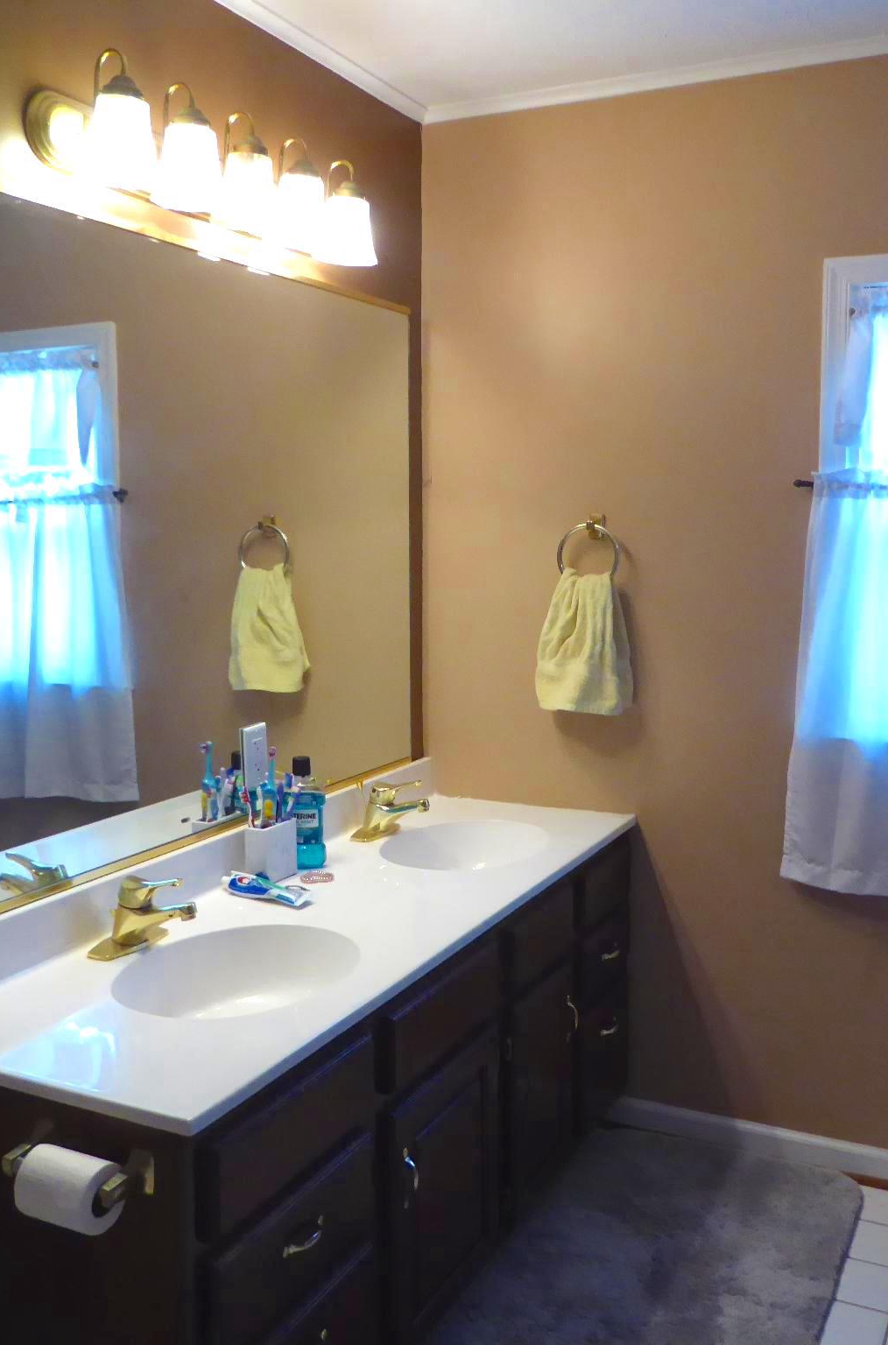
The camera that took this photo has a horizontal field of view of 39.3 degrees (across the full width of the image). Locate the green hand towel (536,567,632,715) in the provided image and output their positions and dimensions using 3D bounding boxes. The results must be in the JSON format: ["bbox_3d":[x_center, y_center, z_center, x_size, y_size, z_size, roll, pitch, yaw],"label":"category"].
[{"bbox_3d":[0.324,-0.081,2.888,0.230,0.336,0.080,3,8,26],"label":"green hand towel"}]

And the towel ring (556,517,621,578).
[{"bbox_3d":[0.340,-0.277,2.880,0.150,0.167,0.054,3,8,26],"label":"towel ring"}]

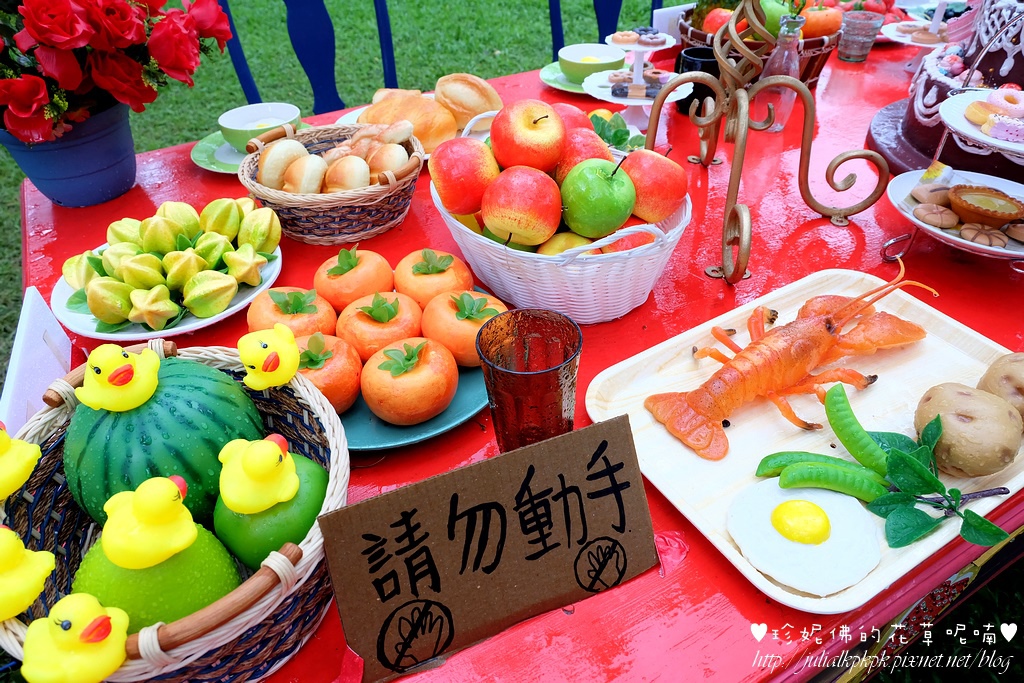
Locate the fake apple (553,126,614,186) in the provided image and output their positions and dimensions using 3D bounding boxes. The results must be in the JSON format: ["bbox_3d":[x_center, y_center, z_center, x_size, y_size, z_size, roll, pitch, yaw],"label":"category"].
[{"bbox_3d":[0.071,-0.187,0.720,0.076,0.072,0.076,-2,39,0],"label":"fake apple"}]

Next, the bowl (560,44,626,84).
[{"bbox_3d":[0.133,-0.457,1.145,0.109,0.050,0.109,-1,39,1],"label":"bowl"}]

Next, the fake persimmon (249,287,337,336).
[{"bbox_3d":[-0.192,-0.014,0.597,0.075,0.064,0.075,-2,39,0],"label":"fake persimmon"}]

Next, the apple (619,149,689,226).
[{"bbox_3d":[0.146,-0.160,0.705,0.075,0.075,0.072,21,75,6],"label":"apple"}]

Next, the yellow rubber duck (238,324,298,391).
[{"bbox_3d":[-0.168,0.010,0.471,0.047,0.045,0.048,-53,41,-1],"label":"yellow rubber duck"}]

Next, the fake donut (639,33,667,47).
[{"bbox_3d":[0.202,-0.431,0.975,0.041,0.014,0.041,-2,38,0],"label":"fake donut"}]

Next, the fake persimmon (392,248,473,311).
[{"bbox_3d":[-0.075,-0.056,0.662,0.076,0.059,0.076,-1,39,0],"label":"fake persimmon"}]

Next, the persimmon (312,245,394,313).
[{"bbox_3d":[-0.156,-0.060,0.674,0.078,0.058,0.078,-2,38,0],"label":"persimmon"}]

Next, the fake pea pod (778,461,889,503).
[{"bbox_3d":[0.233,0.101,0.497,0.074,0.017,0.022,8,40,11],"label":"fake pea pod"}]

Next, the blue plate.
[{"bbox_3d":[-0.116,0.010,0.626,0.251,0.022,0.251,0,39,0],"label":"blue plate"}]

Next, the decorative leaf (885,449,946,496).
[{"bbox_3d":[0.279,0.091,0.473,0.031,0.014,0.050,-32,63,-32],"label":"decorative leaf"}]

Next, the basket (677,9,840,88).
[{"bbox_3d":[0.444,-0.538,1.239,0.288,0.102,0.285,-2,38,0],"label":"basket"}]

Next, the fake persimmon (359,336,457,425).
[{"bbox_3d":[-0.080,0.031,0.538,0.076,0.065,0.076,-2,39,0],"label":"fake persimmon"}]

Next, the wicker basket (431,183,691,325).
[{"bbox_3d":[0.048,-0.129,0.728,0.246,0.110,0.287,-25,45,-27],"label":"wicker basket"}]

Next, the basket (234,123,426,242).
[{"bbox_3d":[-0.218,-0.204,0.855,0.240,0.086,0.212,25,45,30],"label":"basket"}]

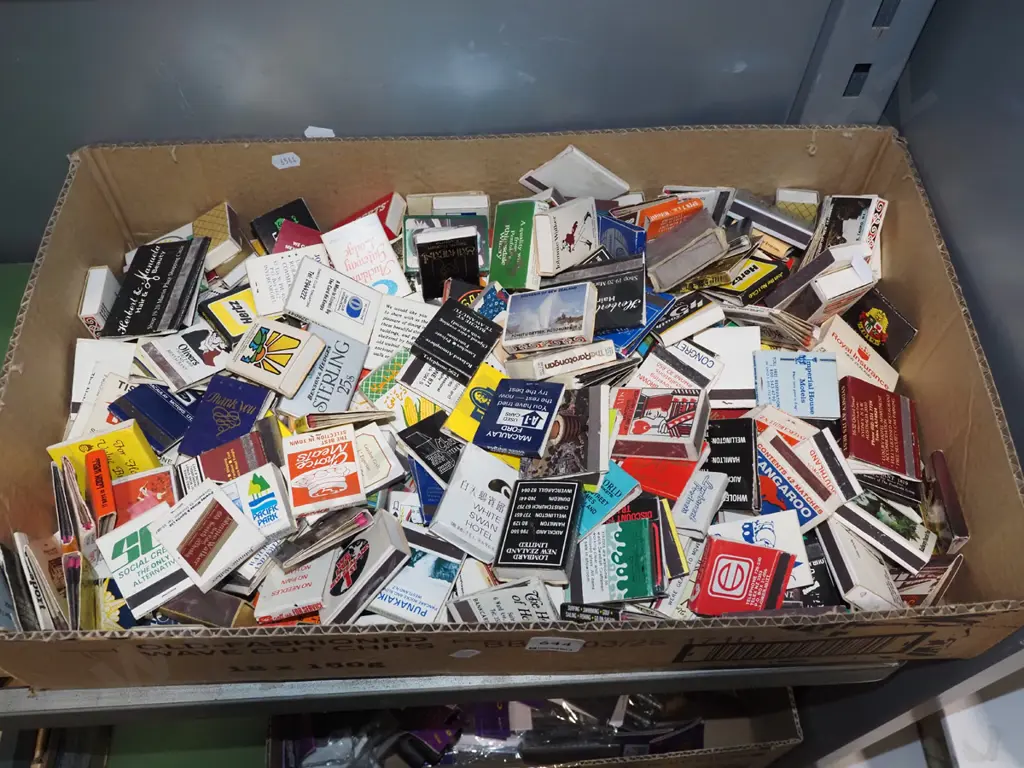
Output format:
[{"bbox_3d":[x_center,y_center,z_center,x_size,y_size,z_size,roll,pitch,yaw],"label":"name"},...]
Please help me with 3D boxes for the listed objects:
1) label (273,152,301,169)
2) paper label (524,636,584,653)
[{"bbox_3d":[-0.155,-0.153,0.650,0.020,0.013,0.001,-8,55,8],"label":"label"},{"bbox_3d":[0.021,0.128,0.462,0.027,0.017,0.001,7,55,-12],"label":"paper label"}]

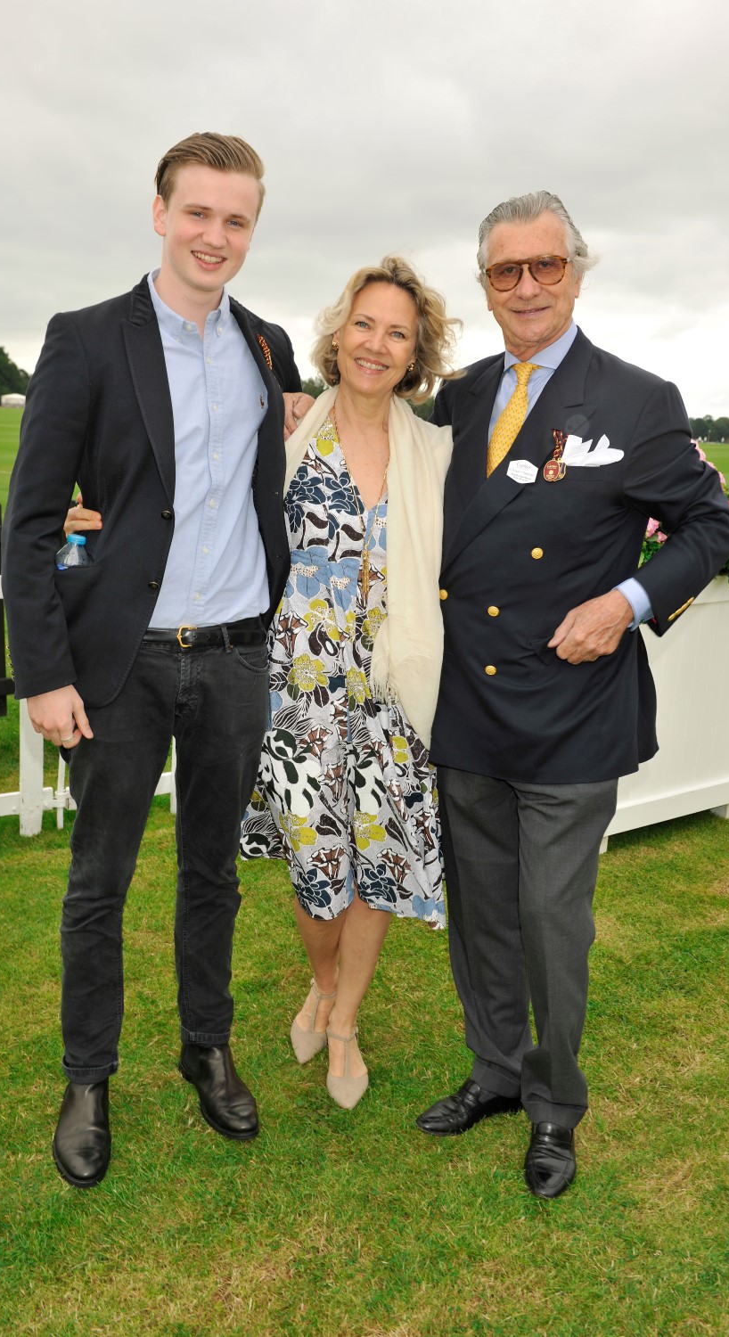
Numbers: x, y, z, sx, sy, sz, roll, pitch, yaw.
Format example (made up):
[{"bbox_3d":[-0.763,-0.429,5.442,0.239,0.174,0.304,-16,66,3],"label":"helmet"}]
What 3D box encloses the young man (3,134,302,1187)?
[{"bbox_3d":[-0.371,0.004,2.164,0.630,1.880,0.440,-2,13,-21],"label":"young man"}]

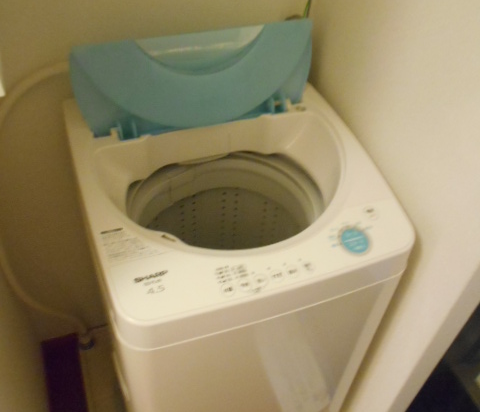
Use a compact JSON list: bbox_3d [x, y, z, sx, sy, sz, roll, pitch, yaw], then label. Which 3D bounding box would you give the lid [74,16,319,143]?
[{"bbox_3d":[-0.079,-0.253,0.950,0.465,0.172,0.050,-13,40,-16],"label":"lid"}]

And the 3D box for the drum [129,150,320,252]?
[{"bbox_3d":[-0.029,0.118,1.073,0.400,0.350,0.400,-13,46,-16],"label":"drum"}]

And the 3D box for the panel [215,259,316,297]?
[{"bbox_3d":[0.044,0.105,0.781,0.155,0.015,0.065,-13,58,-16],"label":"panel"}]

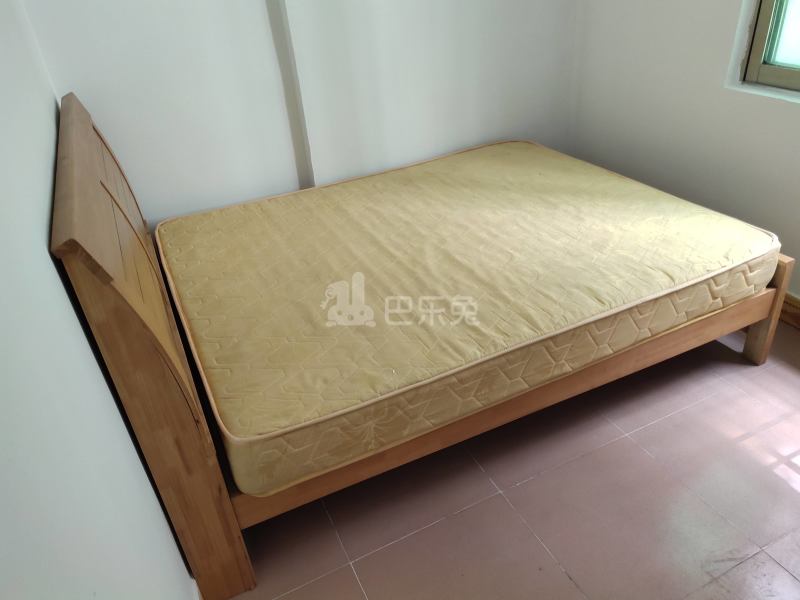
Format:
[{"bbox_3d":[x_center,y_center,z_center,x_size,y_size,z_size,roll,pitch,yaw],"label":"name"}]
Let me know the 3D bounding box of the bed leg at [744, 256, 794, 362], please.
[{"bbox_3d":[1.345,0.040,2.116,0.046,0.433,0.074,-17,32,-19],"label":"bed leg"}]

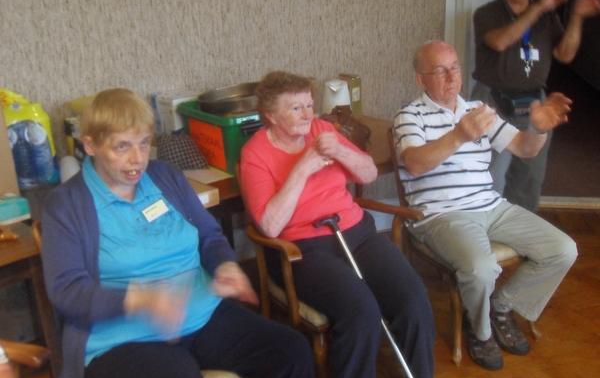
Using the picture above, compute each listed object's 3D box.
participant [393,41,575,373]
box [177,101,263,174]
[{"bbox_3d":[0.733,0.055,2.578,0.590,1.300,0.710,-10,19,-21],"label":"participant"},{"bbox_3d":[-0.317,-0.268,3.008,0.380,0.262,0.525,-17,23,-37],"label":"box"}]

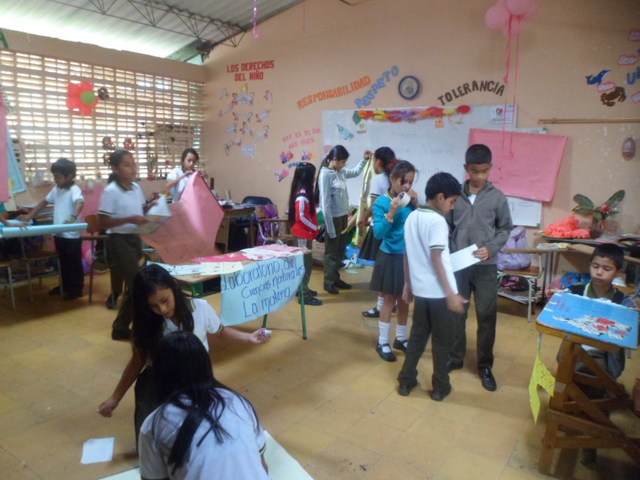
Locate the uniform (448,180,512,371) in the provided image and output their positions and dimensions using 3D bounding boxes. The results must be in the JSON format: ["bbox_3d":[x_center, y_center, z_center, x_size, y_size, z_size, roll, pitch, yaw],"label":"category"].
[{"bbox_3d":[1.021,0.251,3.056,0.450,1.240,0.320,4,11,15],"label":"uniform"}]

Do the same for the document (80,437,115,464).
[{"bbox_3d":[-1.076,1.014,2.328,0.135,0.010,0.200,-2,11,-17],"label":"document"}]

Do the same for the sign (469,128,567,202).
[{"bbox_3d":[1.916,-0.761,4.845,0.922,0.631,0.020,15,17,32],"label":"sign"}]

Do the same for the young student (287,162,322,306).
[{"bbox_3d":[-0.153,-0.073,4.664,0.320,1.332,0.360,-4,11,-22],"label":"young student"}]

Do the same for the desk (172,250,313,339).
[{"bbox_3d":[-0.605,0.478,3.424,0.480,0.690,1.139,8,13,37],"label":"desk"}]

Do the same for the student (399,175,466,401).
[{"bbox_3d":[0.634,0.277,2.825,0.300,1.324,0.400,-9,14,-41],"label":"student"}]

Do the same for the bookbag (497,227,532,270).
[{"bbox_3d":[1.753,0.062,4.353,0.330,0.380,0.260,4,11,15],"label":"bookbag"}]

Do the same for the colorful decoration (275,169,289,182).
[{"bbox_3d":[-0.523,-0.872,6.527,0.230,0.180,0.020,8,13,34],"label":"colorful decoration"}]

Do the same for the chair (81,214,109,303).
[{"bbox_3d":[-2.068,0.146,4.572,0.540,0.830,0.480,1,11,0],"label":"chair"}]

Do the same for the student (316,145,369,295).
[{"bbox_3d":[0.235,-0.232,5.029,0.500,1.505,0.400,10,14,39],"label":"student"}]

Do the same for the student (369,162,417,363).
[{"bbox_3d":[0.534,0.139,3.441,0.420,1.385,0.340,-8,14,-41],"label":"student"}]

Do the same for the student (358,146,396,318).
[{"bbox_3d":[0.566,-0.079,4.323,0.380,1.480,0.400,6,12,29],"label":"student"}]

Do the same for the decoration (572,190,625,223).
[{"bbox_3d":[2.444,-0.294,4.218,0.440,0.280,0.280,8,13,34],"label":"decoration"}]

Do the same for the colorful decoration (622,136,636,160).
[{"bbox_3d":[2.913,-0.861,4.525,0.103,0.230,0.070,8,13,31],"label":"colorful decoration"}]

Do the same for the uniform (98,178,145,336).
[{"bbox_3d":[-1.638,0.093,4.011,0.360,1.155,0.420,3,11,11],"label":"uniform"}]

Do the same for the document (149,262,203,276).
[{"bbox_3d":[-0.897,0.183,3.050,0.340,0.012,0.240,-2,11,-11],"label":"document"}]

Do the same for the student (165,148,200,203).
[{"bbox_3d":[-1.608,-0.343,5.617,0.420,1.420,0.360,-4,12,-25],"label":"student"}]

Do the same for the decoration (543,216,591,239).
[{"bbox_3d":[2.226,-0.099,4.341,0.380,0.165,0.310,8,13,34],"label":"decoration"}]

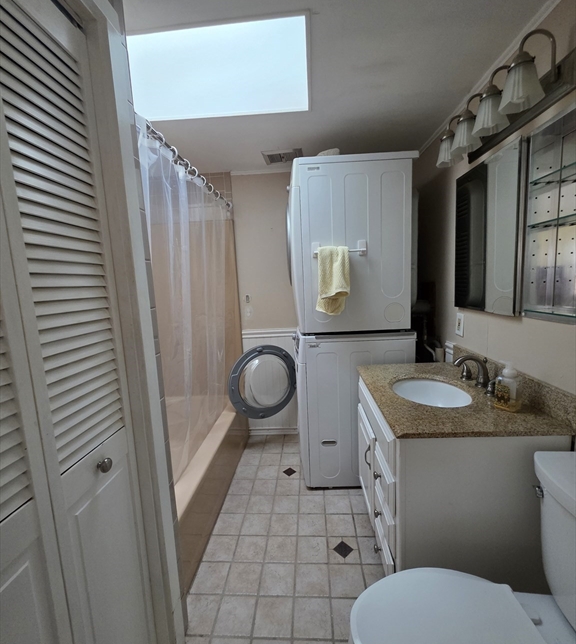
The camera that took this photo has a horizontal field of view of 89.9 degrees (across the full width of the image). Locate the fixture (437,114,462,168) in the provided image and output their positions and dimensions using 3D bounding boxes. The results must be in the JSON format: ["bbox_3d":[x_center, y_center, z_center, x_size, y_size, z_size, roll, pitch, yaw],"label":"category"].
[{"bbox_3d":[0.785,-0.854,1.361,0.163,0.219,0.121,-2,8,4],"label":"fixture"}]

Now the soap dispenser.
[{"bbox_3d":[0.820,0.234,1.071,0.062,0.182,0.072,-6,8,-19],"label":"soap dispenser"}]

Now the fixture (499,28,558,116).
[{"bbox_3d":[0.754,-0.790,0.908,0.163,0.219,0.121,-2,8,4],"label":"fixture"}]

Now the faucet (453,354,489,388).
[{"bbox_3d":[0.820,0.222,1.284,0.164,0.148,0.075,-2,8,4],"label":"faucet"}]

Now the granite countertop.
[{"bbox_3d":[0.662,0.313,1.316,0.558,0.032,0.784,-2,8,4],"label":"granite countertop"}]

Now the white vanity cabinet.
[{"bbox_3d":[0.685,0.723,1.373,0.553,0.812,0.763,-2,8,4],"label":"white vanity cabinet"}]

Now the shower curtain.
[{"bbox_3d":[-0.498,-0.005,1.779,0.108,1.668,1.298,-2,8,4],"label":"shower curtain"}]

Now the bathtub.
[{"bbox_3d":[-0.760,0.931,1.917,0.740,0.397,1.352,-2,8,4],"label":"bathtub"}]

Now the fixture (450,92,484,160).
[{"bbox_3d":[0.775,-0.832,1.207,0.163,0.219,0.121,-2,8,4],"label":"fixture"}]

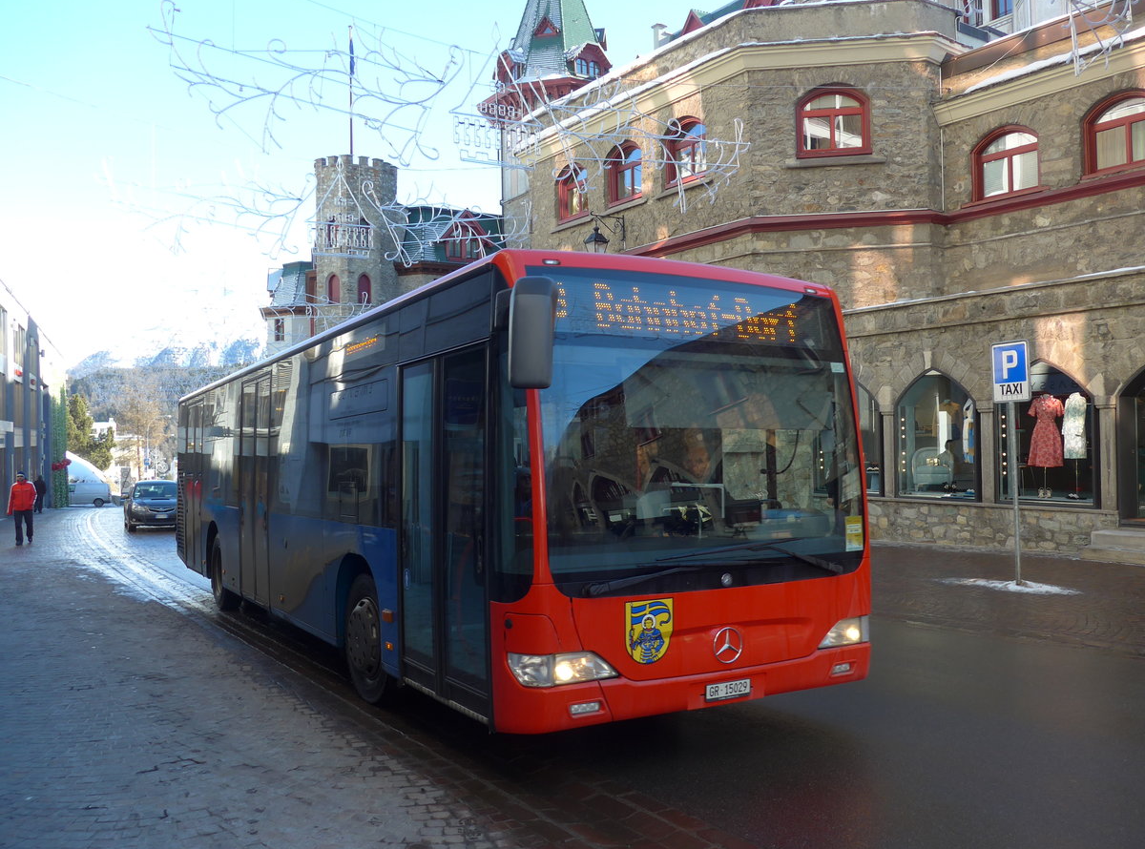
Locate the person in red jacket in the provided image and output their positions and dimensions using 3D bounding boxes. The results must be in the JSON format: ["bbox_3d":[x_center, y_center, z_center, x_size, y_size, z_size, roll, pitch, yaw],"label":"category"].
[{"bbox_3d":[-13.410,2.050,23.450,0.660,1.810,0.420,-1,-1,-26],"label":"person in red jacket"}]

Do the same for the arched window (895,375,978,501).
[{"bbox_3d":[5.300,0.150,14.020,0.150,1.860,1.360,0,-1,-34],"label":"arched window"}]

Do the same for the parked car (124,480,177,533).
[{"bbox_3d":[-13.080,2.520,30.100,1.770,1.520,4.730,-1,-2,-27],"label":"parked car"}]

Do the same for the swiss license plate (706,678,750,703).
[{"bbox_3d":[0.871,1.485,5.370,0.320,0.100,0.020,1,-3,-30],"label":"swiss license plate"}]

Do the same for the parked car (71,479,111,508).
[{"bbox_3d":[-40.100,5.680,77.500,4.900,1.950,1.920,-1,-1,-22],"label":"parked car"}]

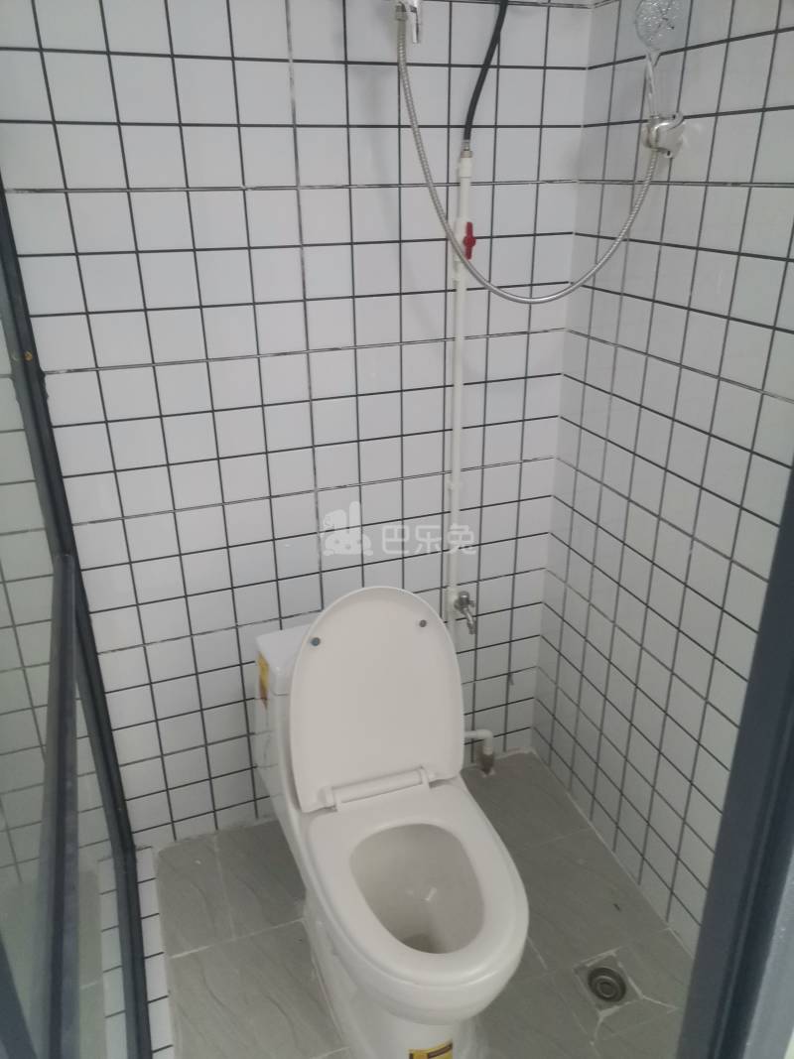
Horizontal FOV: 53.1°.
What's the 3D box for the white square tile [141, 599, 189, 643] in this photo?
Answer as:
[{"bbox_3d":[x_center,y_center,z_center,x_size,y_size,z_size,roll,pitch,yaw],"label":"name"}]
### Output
[{"bbox_3d":[-0.498,0.195,1.713,0.097,0.097,0.010,-9,26,-18],"label":"white square tile"}]

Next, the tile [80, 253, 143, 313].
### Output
[{"bbox_3d":[-0.508,-0.441,1.421,0.096,0.096,0.010,-9,26,-18],"label":"tile"}]

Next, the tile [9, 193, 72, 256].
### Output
[{"bbox_3d":[-0.608,-0.520,1.353,0.097,0.097,0.010,-9,26,-18],"label":"tile"}]

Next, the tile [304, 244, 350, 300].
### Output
[{"bbox_3d":[-0.133,-0.500,1.546,0.097,0.097,0.010,-9,26,-18],"label":"tile"}]

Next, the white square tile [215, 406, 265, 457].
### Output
[{"bbox_3d":[-0.316,-0.197,1.609,0.097,0.097,0.010,-9,26,-18],"label":"white square tile"}]

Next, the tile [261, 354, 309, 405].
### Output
[{"bbox_3d":[-0.225,-0.305,1.598,0.098,0.098,0.010,-9,26,-18],"label":"tile"}]

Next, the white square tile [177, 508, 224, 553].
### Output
[{"bbox_3d":[-0.410,-0.002,1.667,0.097,0.097,0.010,-9,26,-18],"label":"white square tile"}]

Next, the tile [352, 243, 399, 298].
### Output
[{"bbox_3d":[-0.040,-0.518,1.577,0.098,0.098,0.010,-9,26,-18],"label":"tile"}]

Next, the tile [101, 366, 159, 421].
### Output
[{"bbox_3d":[-0.507,-0.259,1.511,0.097,0.097,0.010,-9,26,-18],"label":"tile"}]

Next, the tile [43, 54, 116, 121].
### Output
[{"bbox_3d":[-0.512,-0.716,1.291,0.097,0.097,0.010,-9,26,-18],"label":"tile"}]

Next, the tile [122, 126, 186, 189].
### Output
[{"bbox_3d":[-0.417,-0.638,1.368,0.096,0.096,0.010,-9,26,-18],"label":"tile"}]

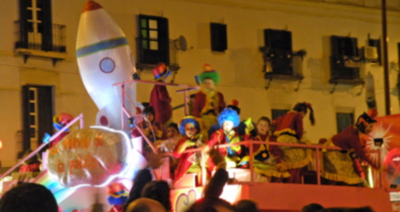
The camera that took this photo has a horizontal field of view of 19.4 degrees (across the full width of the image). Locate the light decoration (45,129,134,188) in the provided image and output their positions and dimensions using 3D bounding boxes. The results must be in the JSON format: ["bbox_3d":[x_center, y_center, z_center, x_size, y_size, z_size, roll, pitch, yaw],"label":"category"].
[{"bbox_3d":[-1.638,0.749,17.300,1.270,0.850,0.300,-5,-6,27],"label":"light decoration"}]

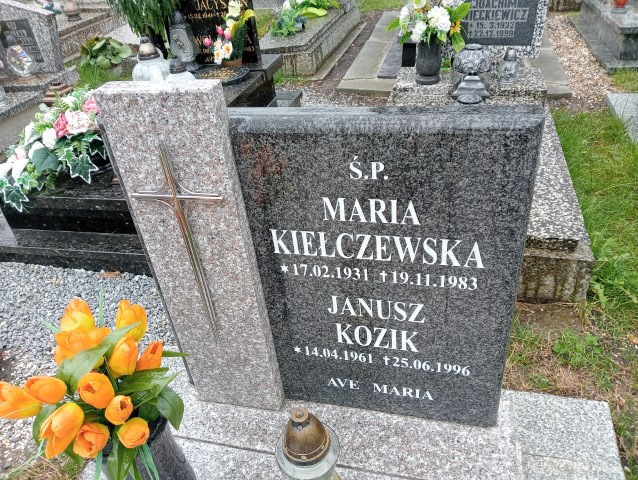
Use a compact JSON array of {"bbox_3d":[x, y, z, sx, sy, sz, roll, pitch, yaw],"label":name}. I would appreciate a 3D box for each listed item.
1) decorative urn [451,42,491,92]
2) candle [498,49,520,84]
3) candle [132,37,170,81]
[{"bbox_3d":[0.799,-0.900,2.679,0.190,0.209,0.190,4,35,15],"label":"decorative urn"},{"bbox_3d":[0.995,-0.916,2.710,0.125,0.167,0.125,4,35,15],"label":"candle"},{"bbox_3d":[-0.932,-0.975,2.875,0.185,0.290,0.185,4,35,15],"label":"candle"}]

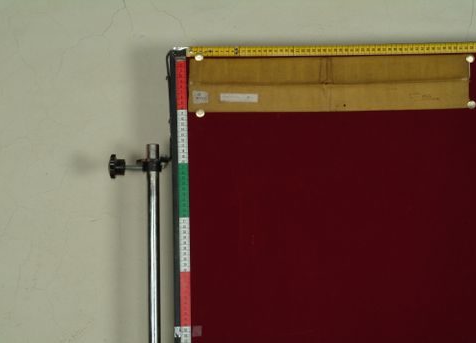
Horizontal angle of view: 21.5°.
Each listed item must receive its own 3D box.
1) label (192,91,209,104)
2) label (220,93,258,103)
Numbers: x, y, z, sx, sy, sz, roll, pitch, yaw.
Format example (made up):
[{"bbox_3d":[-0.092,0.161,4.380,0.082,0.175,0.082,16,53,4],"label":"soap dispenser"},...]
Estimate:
[{"bbox_3d":[-0.070,-0.140,2.365,0.029,0.023,0.001,-1,-4,5],"label":"label"},{"bbox_3d":[0.003,-0.138,2.360,0.071,0.016,0.001,-1,-4,5],"label":"label"}]

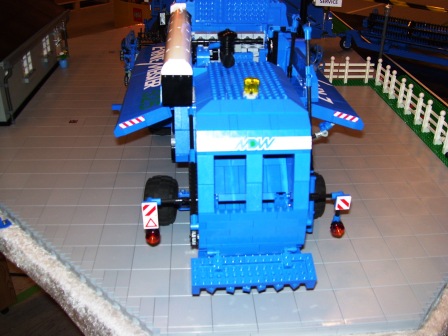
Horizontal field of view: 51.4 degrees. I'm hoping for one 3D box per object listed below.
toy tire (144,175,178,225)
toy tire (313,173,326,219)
[{"bbox_3d":[-0.086,0.044,0.641,0.040,0.069,0.069,2,29,2],"label":"toy tire"},{"bbox_3d":[0.119,0.039,0.657,0.040,0.069,0.069,1,29,0],"label":"toy tire"}]

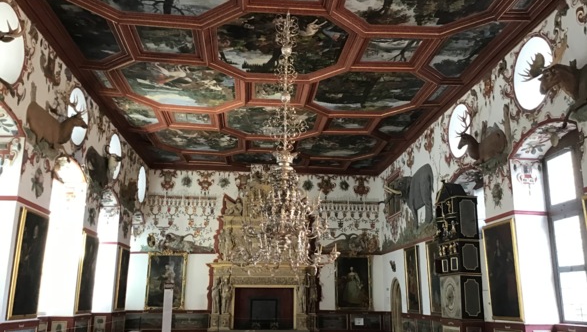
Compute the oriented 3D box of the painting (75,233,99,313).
[{"bbox_3d":[-6.639,3.453,16.970,0.100,2.500,1.680,2,-14,-5],"label":"painting"}]

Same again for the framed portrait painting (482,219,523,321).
[{"bbox_3d":[5.416,2.719,13.585,0.100,2.430,1.720,2,-14,-5],"label":"framed portrait painting"}]

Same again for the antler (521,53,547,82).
[{"bbox_3d":[5.131,-2.108,11.224,0.450,0.600,0.450,2,-14,-5],"label":"antler"}]

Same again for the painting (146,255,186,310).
[{"bbox_3d":[-6.092,5.565,25.378,1.852,2.620,0.120,1,-14,-4],"label":"painting"}]

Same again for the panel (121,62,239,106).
[{"bbox_3d":[-3.622,-2.606,17.323,3.412,0.150,3.533,1,-14,-4],"label":"panel"}]

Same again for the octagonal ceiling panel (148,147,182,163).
[{"bbox_3d":[-6.101,-0.591,25.293,1.245,0.150,2.658,1,-14,-4],"label":"octagonal ceiling panel"}]

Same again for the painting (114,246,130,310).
[{"bbox_3d":[-7.067,4.704,21.844,0.100,2.500,1.680,2,-14,-5],"label":"painting"}]

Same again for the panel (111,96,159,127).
[{"bbox_3d":[-5.798,-1.917,19.511,1.320,0.150,3.200,2,-14,-5],"label":"panel"}]

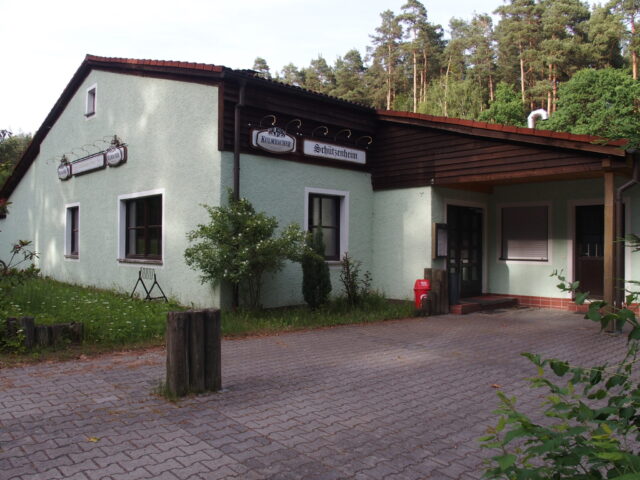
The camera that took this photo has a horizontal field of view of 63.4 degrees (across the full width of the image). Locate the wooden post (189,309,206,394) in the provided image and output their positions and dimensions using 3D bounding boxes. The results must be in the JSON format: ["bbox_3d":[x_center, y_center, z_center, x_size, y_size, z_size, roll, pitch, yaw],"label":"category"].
[{"bbox_3d":[-1.121,1.004,4.680,0.175,0.714,0.175,0,0,0],"label":"wooden post"}]

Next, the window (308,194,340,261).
[{"bbox_3d":[0.084,-0.229,11.523,1.073,1.419,0.100,1,-1,-43],"label":"window"}]

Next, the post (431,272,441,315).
[{"bbox_3d":[2.427,1.086,10.850,0.180,0.904,0.180,0,0,0],"label":"post"}]

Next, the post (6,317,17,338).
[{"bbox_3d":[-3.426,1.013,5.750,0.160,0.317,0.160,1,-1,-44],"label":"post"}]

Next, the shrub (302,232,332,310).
[{"bbox_3d":[-0.061,0.571,10.550,0.600,1.732,0.580,0,-1,0],"label":"shrub"}]

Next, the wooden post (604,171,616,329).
[{"bbox_3d":[4.895,0.194,8.730,0.130,2.678,0.130,1,-1,-43],"label":"wooden post"}]

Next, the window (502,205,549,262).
[{"bbox_3d":[4.862,-0.143,12.330,0.100,1.260,1.155,1,-1,-43],"label":"window"}]

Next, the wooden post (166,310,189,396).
[{"bbox_3d":[-1.256,1.002,4.580,0.180,0.729,0.180,0,0,0],"label":"wooden post"}]

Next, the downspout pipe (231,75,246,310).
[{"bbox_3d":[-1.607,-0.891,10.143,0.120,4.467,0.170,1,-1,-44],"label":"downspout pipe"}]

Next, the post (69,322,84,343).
[{"bbox_3d":[-2.893,1.114,6.150,0.180,0.244,0.180,1,-1,-44],"label":"post"}]

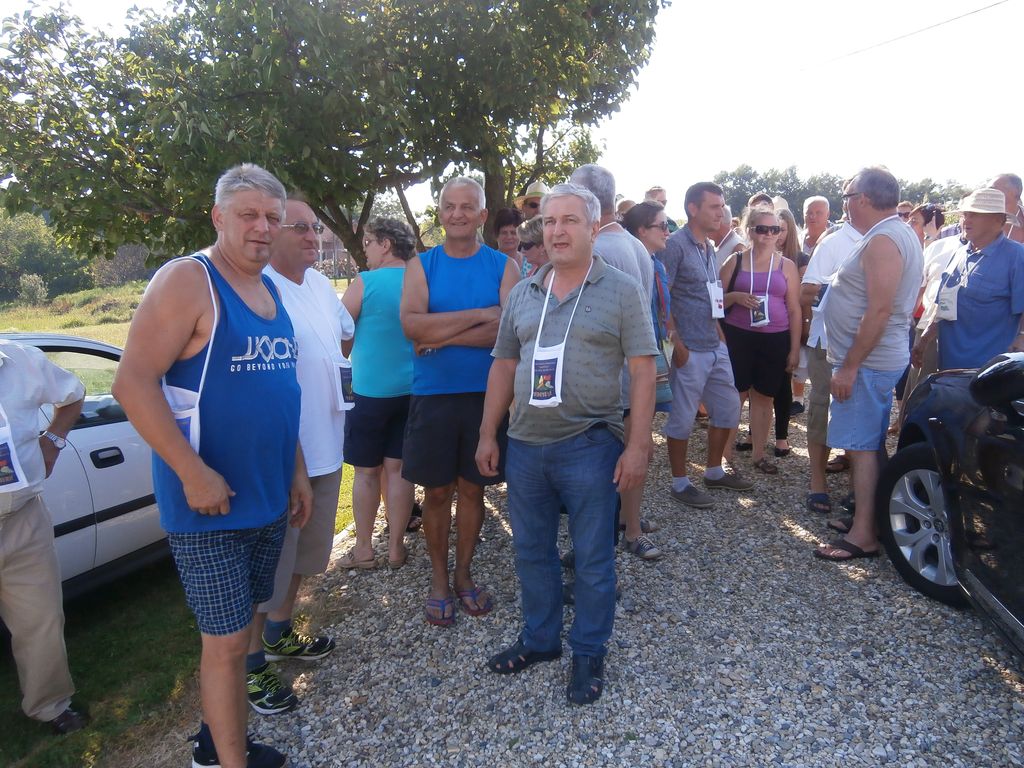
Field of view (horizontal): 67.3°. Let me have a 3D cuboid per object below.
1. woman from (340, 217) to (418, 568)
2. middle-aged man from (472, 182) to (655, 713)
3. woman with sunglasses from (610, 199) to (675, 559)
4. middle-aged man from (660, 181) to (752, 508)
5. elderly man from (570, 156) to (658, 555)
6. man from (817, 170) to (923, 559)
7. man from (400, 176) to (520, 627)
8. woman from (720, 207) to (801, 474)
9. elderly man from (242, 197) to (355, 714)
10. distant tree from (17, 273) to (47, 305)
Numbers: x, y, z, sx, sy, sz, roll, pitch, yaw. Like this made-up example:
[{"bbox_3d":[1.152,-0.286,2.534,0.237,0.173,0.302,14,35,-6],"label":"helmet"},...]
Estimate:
[{"bbox_3d":[-0.620,0.038,3.714,0.500,1.655,0.360,-2,7,-30],"label":"woman"},{"bbox_3d":[0.192,0.175,2.705,0.620,1.725,0.400,2,6,11],"label":"middle-aged man"},{"bbox_3d":[0.649,-0.041,3.713,0.360,1.666,0.470,3,6,22],"label":"woman with sunglasses"},{"bbox_3d":[1.136,-0.265,4.491,0.420,1.784,0.500,6,8,43],"label":"middle-aged man"},{"bbox_3d":[0.401,-0.025,3.301,0.540,1.792,0.380,-3,7,-37],"label":"elderly man"},{"bbox_3d":[1.669,-0.112,3.600,0.450,1.764,0.500,1,6,3],"label":"man"},{"bbox_3d":[-0.213,0.050,3.182,0.540,1.769,0.400,1,6,-5],"label":"man"},{"bbox_3d":[1.599,-0.294,4.929,0.520,1.658,0.340,2,6,8],"label":"woman"},{"bbox_3d":[-0.769,0.224,2.707,0.420,1.729,0.550,6,8,41],"label":"elderly man"},{"bbox_3d":[-23.741,-4.719,38.000,1.500,1.650,1.500,1,6,0],"label":"distant tree"}]

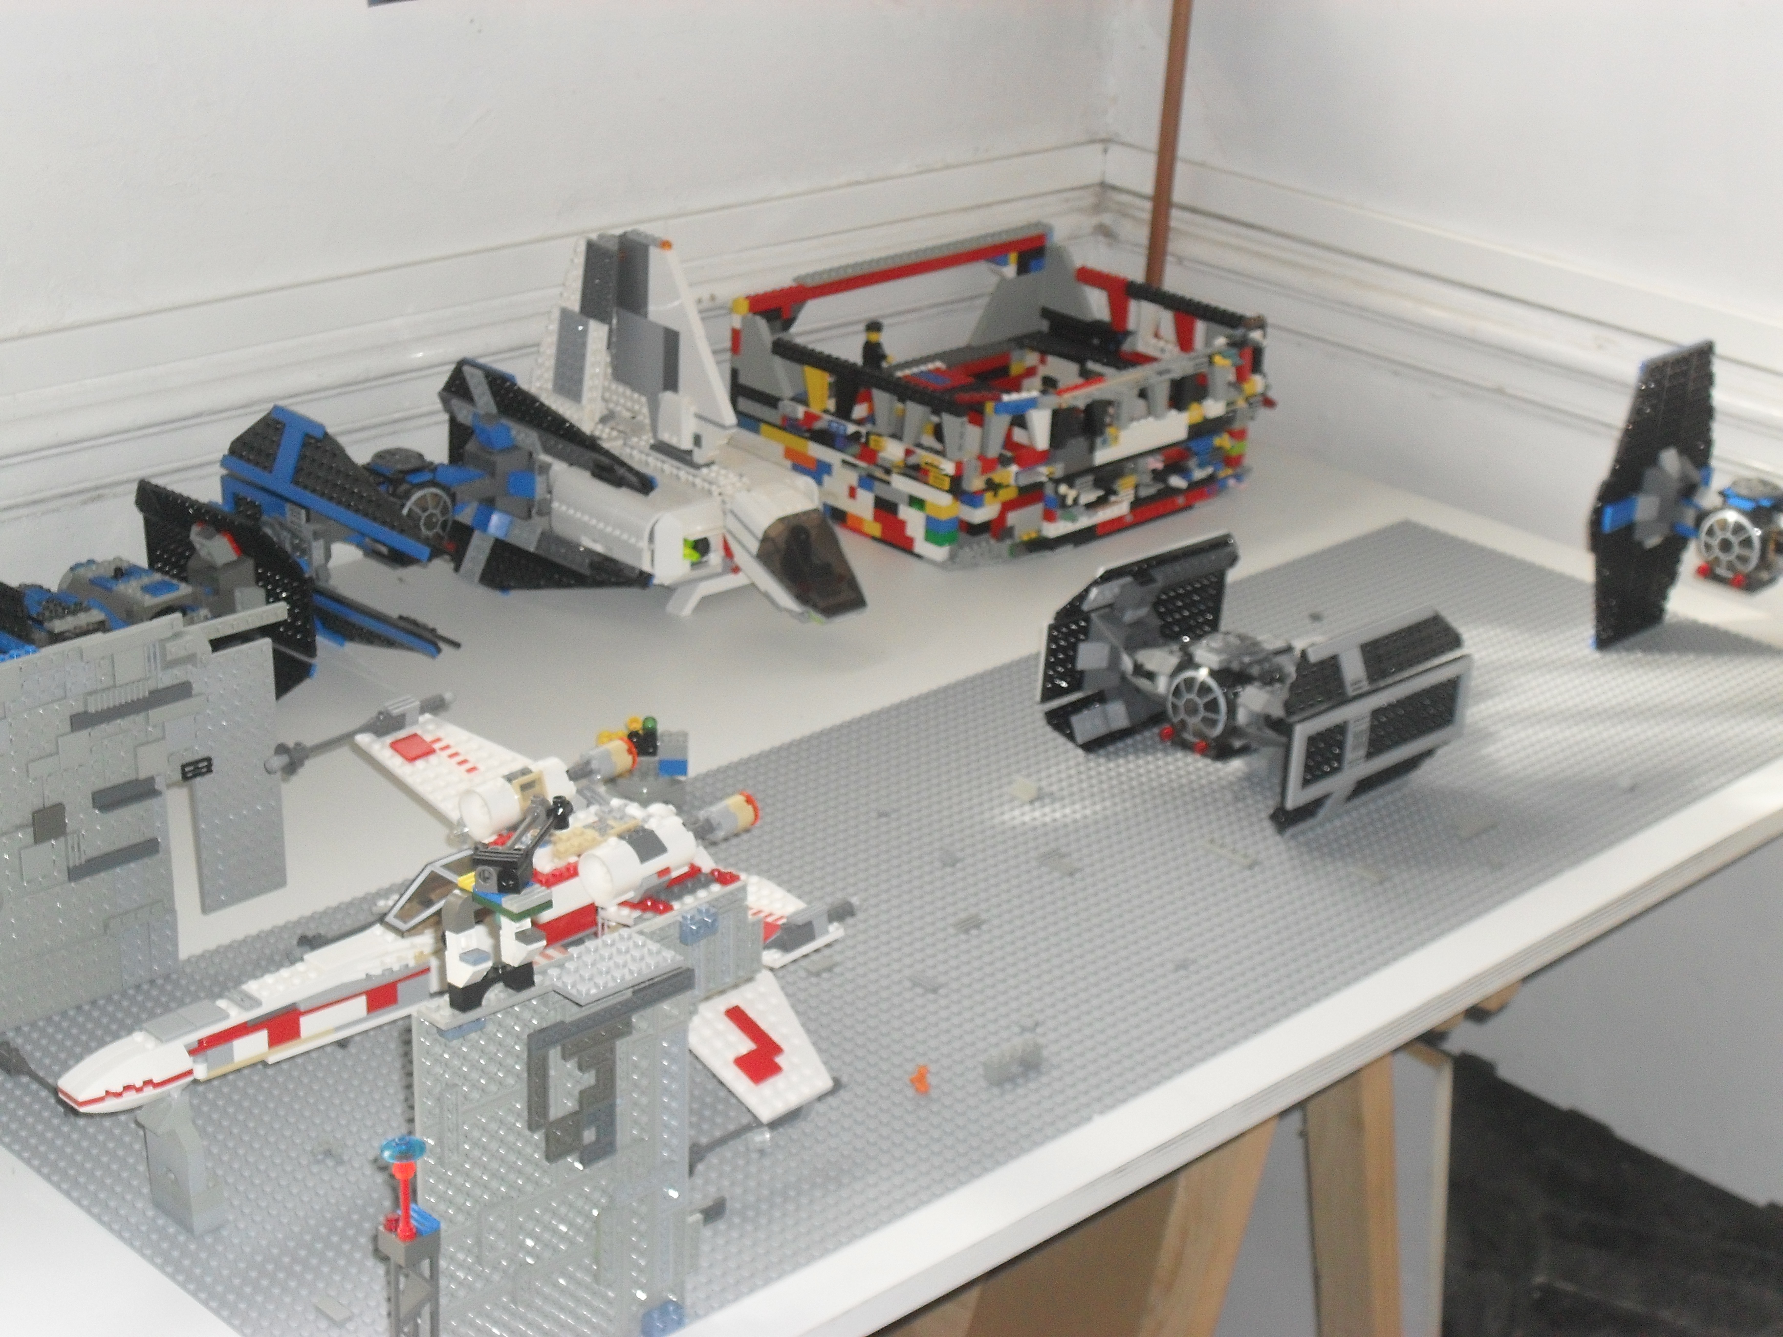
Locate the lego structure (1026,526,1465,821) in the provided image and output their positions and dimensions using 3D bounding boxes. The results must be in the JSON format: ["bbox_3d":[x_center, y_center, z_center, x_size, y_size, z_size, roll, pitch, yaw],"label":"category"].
[{"bbox_3d":[0.207,0.005,1.668,0.160,0.112,0.181,-19,31,-41],"label":"lego structure"}]

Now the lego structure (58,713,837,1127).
[{"bbox_3d":[-0.214,0.132,1.290,0.301,0.106,0.336,24,29,39],"label":"lego structure"}]

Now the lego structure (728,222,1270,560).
[{"bbox_3d":[0.088,-0.202,2.118,0.260,0.132,0.342,23,30,38],"label":"lego structure"}]

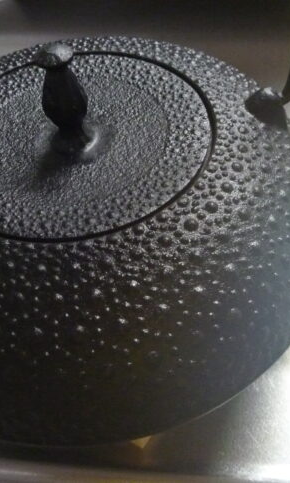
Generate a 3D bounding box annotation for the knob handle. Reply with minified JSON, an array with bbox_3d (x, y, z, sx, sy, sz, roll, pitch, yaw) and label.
[{"bbox_3d":[-0.026,-0.047,0.169,0.015,0.032,0.015,-6,51,0],"label":"knob handle"}]

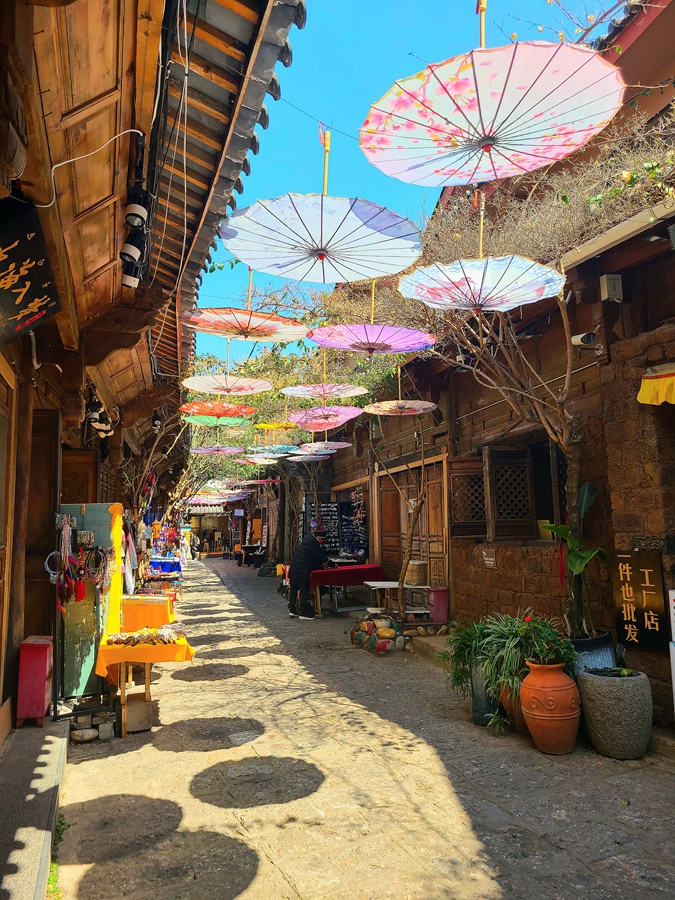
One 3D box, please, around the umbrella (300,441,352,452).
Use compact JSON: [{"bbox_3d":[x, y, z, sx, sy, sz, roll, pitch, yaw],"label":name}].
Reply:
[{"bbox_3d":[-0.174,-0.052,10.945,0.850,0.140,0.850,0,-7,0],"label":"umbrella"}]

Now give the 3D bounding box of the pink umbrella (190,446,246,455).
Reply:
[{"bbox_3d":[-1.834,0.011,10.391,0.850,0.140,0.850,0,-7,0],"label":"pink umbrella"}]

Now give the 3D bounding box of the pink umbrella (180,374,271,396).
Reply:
[{"bbox_3d":[-1.019,-0.555,6.275,0.825,0.120,0.825,2,-6,0],"label":"pink umbrella"}]

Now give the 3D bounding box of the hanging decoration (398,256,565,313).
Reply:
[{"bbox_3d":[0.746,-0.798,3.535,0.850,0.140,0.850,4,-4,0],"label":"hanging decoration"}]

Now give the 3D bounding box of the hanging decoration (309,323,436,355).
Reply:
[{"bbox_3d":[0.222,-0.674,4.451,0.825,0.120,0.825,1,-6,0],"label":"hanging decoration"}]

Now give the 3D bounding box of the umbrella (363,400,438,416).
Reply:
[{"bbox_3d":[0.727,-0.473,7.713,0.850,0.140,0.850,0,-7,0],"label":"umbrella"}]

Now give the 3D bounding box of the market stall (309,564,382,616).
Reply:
[{"bbox_3d":[0.080,2.346,11.278,1.280,0.750,0.680,1,-6,-19],"label":"market stall"}]

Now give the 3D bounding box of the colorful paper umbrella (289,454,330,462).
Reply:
[{"bbox_3d":[-0.547,0.189,13.272,0.825,0.120,0.825,-3,-6,0],"label":"colorful paper umbrella"}]

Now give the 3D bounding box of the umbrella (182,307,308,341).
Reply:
[{"bbox_3d":[-0.608,-0.758,4.470,0.825,0.120,0.825,4,-6,1],"label":"umbrella"}]

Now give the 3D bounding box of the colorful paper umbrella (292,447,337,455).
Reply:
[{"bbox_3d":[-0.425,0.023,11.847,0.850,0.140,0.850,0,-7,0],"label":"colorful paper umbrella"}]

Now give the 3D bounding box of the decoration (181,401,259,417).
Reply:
[{"bbox_3d":[-1.310,-0.422,7.454,0.825,0.120,0.825,1,-6,0],"label":"decoration"}]

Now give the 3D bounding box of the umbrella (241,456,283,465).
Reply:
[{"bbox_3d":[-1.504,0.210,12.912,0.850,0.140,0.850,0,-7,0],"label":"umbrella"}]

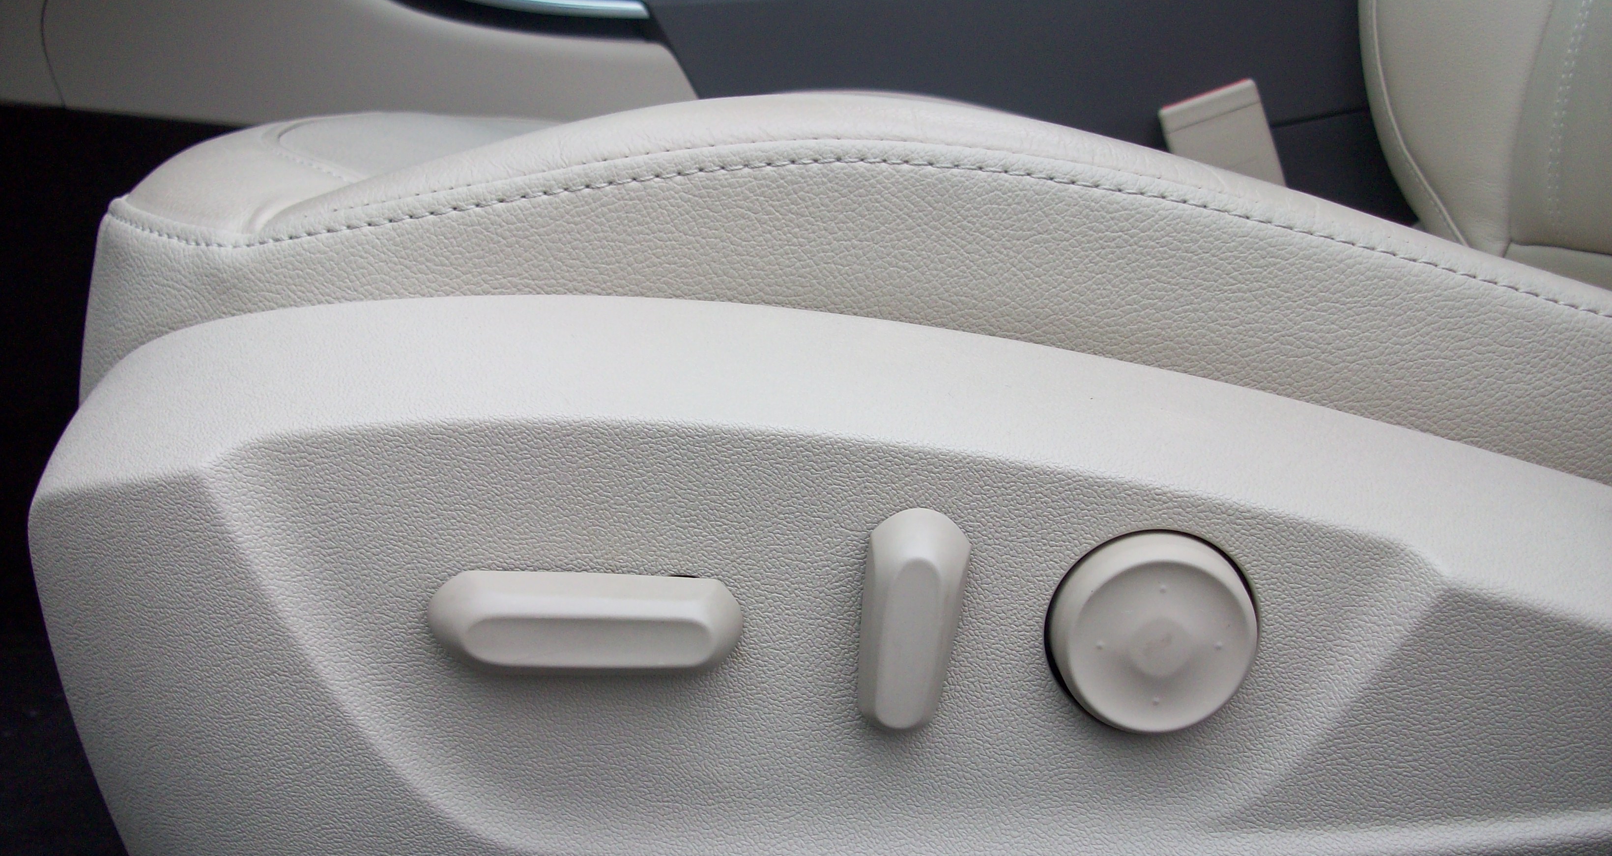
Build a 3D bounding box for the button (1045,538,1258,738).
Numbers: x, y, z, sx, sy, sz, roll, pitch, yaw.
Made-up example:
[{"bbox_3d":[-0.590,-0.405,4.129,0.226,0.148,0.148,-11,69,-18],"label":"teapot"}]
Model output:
[{"bbox_3d":[0.078,0.047,0.348,0.045,0.045,0.013,0,15,0],"label":"button"}]

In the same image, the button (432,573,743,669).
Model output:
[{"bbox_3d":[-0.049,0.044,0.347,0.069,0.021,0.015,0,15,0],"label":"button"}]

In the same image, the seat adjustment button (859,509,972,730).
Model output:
[{"bbox_3d":[0.023,0.044,0.347,0.022,0.049,0.015,5,14,-1],"label":"seat adjustment button"}]

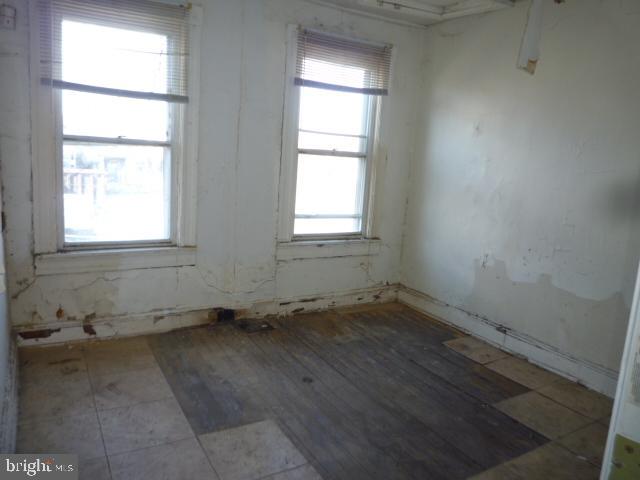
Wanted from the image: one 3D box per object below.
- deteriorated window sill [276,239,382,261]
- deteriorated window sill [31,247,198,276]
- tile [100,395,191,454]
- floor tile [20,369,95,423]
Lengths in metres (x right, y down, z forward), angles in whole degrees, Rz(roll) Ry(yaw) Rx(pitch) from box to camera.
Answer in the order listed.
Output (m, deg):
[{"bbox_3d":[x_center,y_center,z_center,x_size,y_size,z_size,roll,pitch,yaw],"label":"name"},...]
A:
[{"bbox_3d":[0.104,0.082,4.239,1.081,0.156,0.100,-2,12,-31],"label":"deteriorated window sill"},{"bbox_3d":[-1.430,0.143,3.324,1.057,0.141,0.100,-2,12,-31],"label":"deteriorated window sill"},{"bbox_3d":[-0.873,0.922,2.314,0.399,0.010,0.412,-2,12,-31],"label":"tile"},{"bbox_3d":[-1.409,0.854,2.486,0.333,0.010,0.408,-2,12,-31],"label":"floor tile"}]

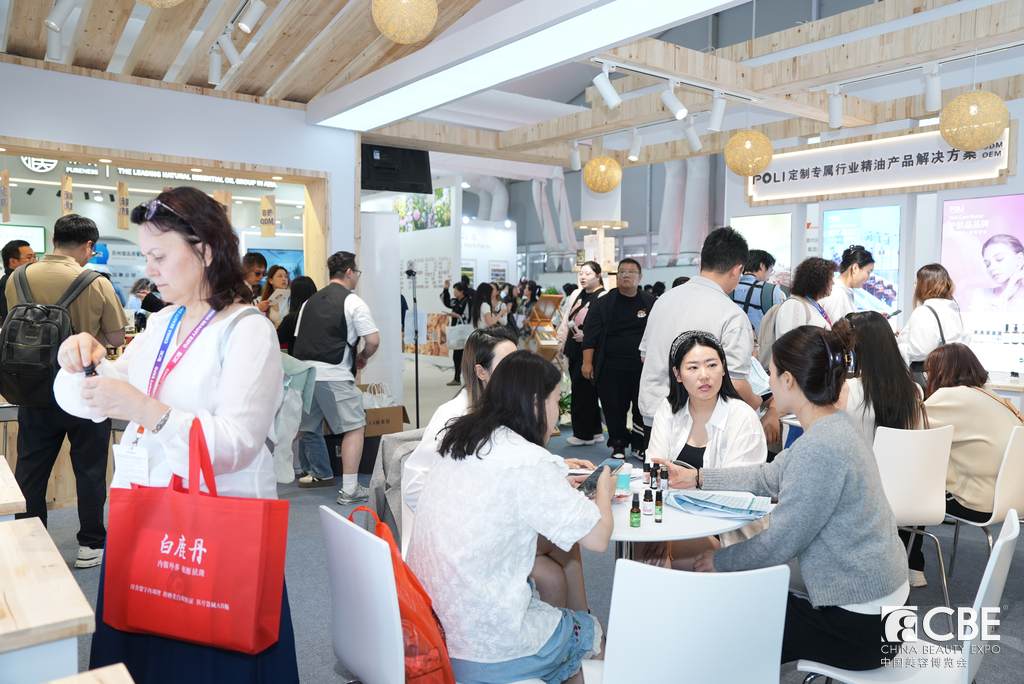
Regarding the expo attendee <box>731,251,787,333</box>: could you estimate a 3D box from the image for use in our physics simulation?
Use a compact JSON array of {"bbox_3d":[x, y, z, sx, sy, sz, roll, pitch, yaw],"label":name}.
[{"bbox_3d":[1.595,0.269,5.058,0.380,1.750,0.520,-4,5,-45],"label":"expo attendee"}]

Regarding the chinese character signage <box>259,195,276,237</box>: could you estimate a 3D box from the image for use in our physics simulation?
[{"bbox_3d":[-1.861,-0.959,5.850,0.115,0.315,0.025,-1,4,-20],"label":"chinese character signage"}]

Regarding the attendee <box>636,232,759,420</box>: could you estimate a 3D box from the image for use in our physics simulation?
[{"bbox_3d":[0.860,0.341,3.450,0.560,1.700,0.460,3,4,30],"label":"attendee"}]

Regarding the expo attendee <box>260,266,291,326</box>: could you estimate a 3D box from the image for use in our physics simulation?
[{"bbox_3d":[-2.166,0.116,7.005,0.360,1.630,0.460,3,5,38],"label":"expo attendee"}]

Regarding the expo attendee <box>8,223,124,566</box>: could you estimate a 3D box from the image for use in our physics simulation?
[{"bbox_3d":[-2.236,0.255,3.891,0.520,1.770,0.420,1,4,8],"label":"expo attendee"}]

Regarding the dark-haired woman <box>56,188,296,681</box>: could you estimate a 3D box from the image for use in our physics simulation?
[{"bbox_3d":[-0.761,0.468,1.745,0.490,1.645,0.460,3,5,37],"label":"dark-haired woman"}]

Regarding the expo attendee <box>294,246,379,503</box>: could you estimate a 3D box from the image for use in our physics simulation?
[{"bbox_3d":[-1.250,0.236,5.457,0.550,1.740,0.430,3,5,33],"label":"expo attendee"}]

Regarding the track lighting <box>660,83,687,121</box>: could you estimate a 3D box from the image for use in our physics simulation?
[{"bbox_3d":[0.935,-1.393,4.450,0.080,0.215,0.160,-3,5,-41],"label":"track lighting"}]

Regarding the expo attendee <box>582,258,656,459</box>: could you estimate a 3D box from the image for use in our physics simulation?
[{"bbox_3d":[0.961,0.125,6.680,0.660,1.710,0.420,1,4,10],"label":"expo attendee"}]

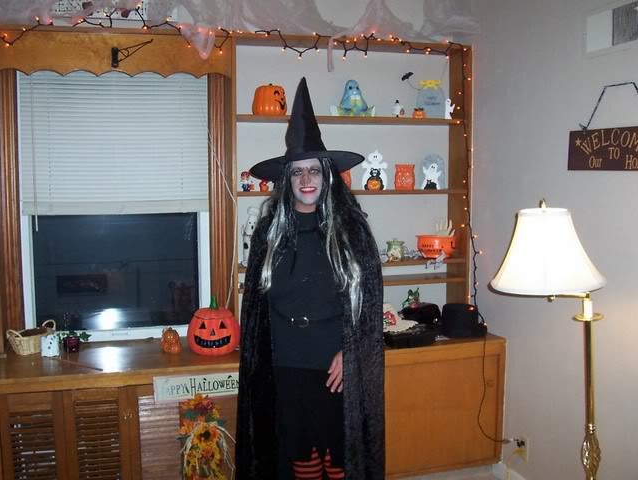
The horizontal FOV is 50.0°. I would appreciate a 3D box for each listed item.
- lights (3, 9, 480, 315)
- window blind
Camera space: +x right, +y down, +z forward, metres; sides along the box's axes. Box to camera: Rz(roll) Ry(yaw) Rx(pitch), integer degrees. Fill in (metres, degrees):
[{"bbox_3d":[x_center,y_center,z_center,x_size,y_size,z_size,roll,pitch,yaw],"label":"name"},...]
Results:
[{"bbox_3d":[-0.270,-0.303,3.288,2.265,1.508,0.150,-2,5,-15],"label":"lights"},{"bbox_3d":[-0.970,-0.477,3.294,0.872,0.703,0.045,-2,5,-15],"label":"window blind"}]

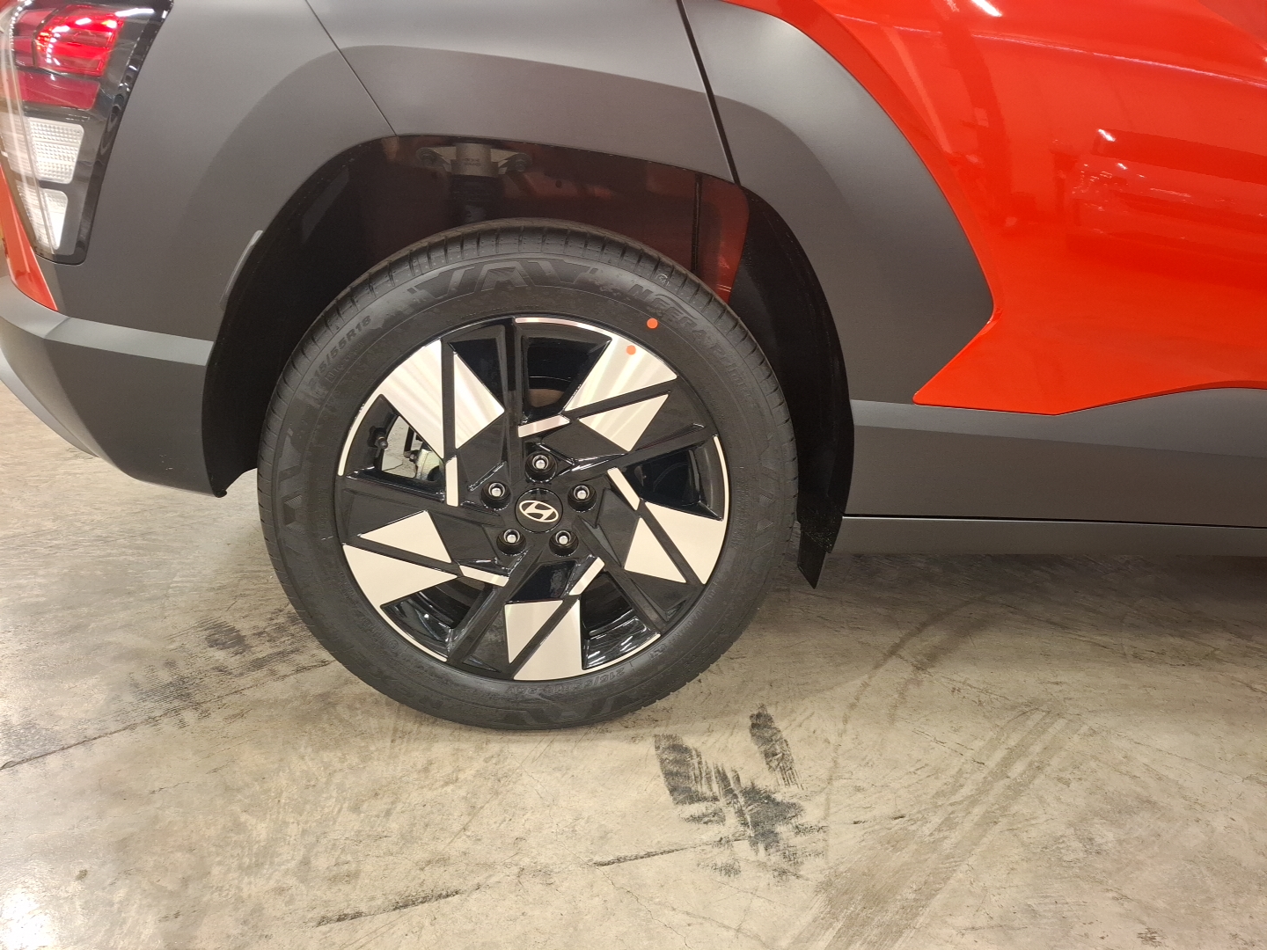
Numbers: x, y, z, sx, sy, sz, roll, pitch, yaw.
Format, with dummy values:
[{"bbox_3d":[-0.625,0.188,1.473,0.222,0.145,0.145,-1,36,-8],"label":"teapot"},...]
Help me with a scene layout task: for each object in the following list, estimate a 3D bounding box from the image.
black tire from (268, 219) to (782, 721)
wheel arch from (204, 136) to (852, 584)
[{"bbox_3d":[-0.129,0.010,1.145,0.690,0.686,0.222,0,20,-7],"label":"black tire"},{"bbox_3d":[-0.114,-0.129,1.086,0.790,0.550,0.250,0,20,-7],"label":"wheel arch"}]

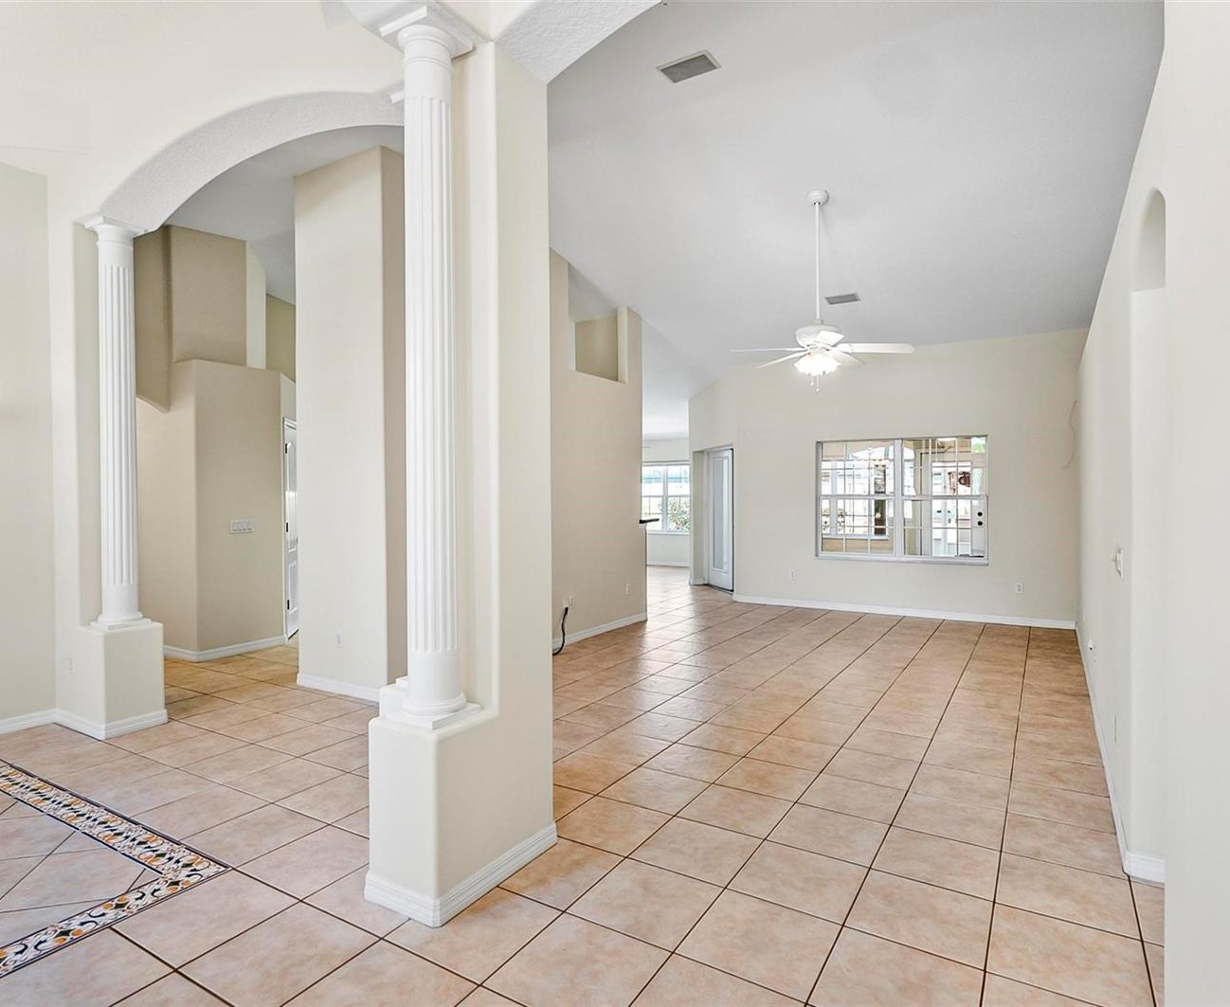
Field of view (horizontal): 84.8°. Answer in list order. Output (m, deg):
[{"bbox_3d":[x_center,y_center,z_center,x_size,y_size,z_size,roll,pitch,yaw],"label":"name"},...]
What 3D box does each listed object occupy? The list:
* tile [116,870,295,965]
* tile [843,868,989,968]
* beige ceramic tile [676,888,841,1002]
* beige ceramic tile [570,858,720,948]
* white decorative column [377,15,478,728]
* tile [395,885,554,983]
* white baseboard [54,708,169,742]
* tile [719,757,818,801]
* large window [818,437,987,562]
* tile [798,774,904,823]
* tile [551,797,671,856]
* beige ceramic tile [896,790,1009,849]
[{"bbox_3d":[-1.375,1.394,2.276,0.400,0.012,0.400,0,1,31],"label":"tile"},{"bbox_3d":[1.035,1.390,2.273,0.411,0.010,0.411,0,1,31],"label":"tile"},{"bbox_3d":[0.463,1.384,2.132,0.400,0.012,0.400,0,1,31],"label":"beige ceramic tile"},{"bbox_3d":[0.113,1.384,2.342,0.400,0.012,0.400,0,1,31],"label":"beige ceramic tile"},{"bbox_3d":[-0.656,-0.447,2.392,0.241,2.397,0.241,0,1,31],"label":"white decorative column"},{"bbox_3d":[-0.456,1.389,2.208,0.400,0.012,0.400,0,1,31],"label":"tile"},{"bbox_3d":[-3.173,1.346,4.248,0.645,0.082,0.381,0,1,32],"label":"white baseboard"},{"bbox_3d":[0.769,1.371,3.355,0.400,0.010,0.400,0,1,32],"label":"tile"},{"bbox_3d":[3.277,-0.039,7.796,1.881,1.400,0.100,0,1,31],"label":"large window"},{"bbox_3d":[1.113,1.370,3.137,0.400,0.010,0.400,0,1,32],"label":"tile"},{"bbox_3d":[-0.024,1.384,2.888,0.411,0.010,0.411,0,1,31],"label":"tile"},{"bbox_3d":[1.452,1.370,2.913,0.400,0.010,0.400,0,1,32],"label":"beige ceramic tile"}]

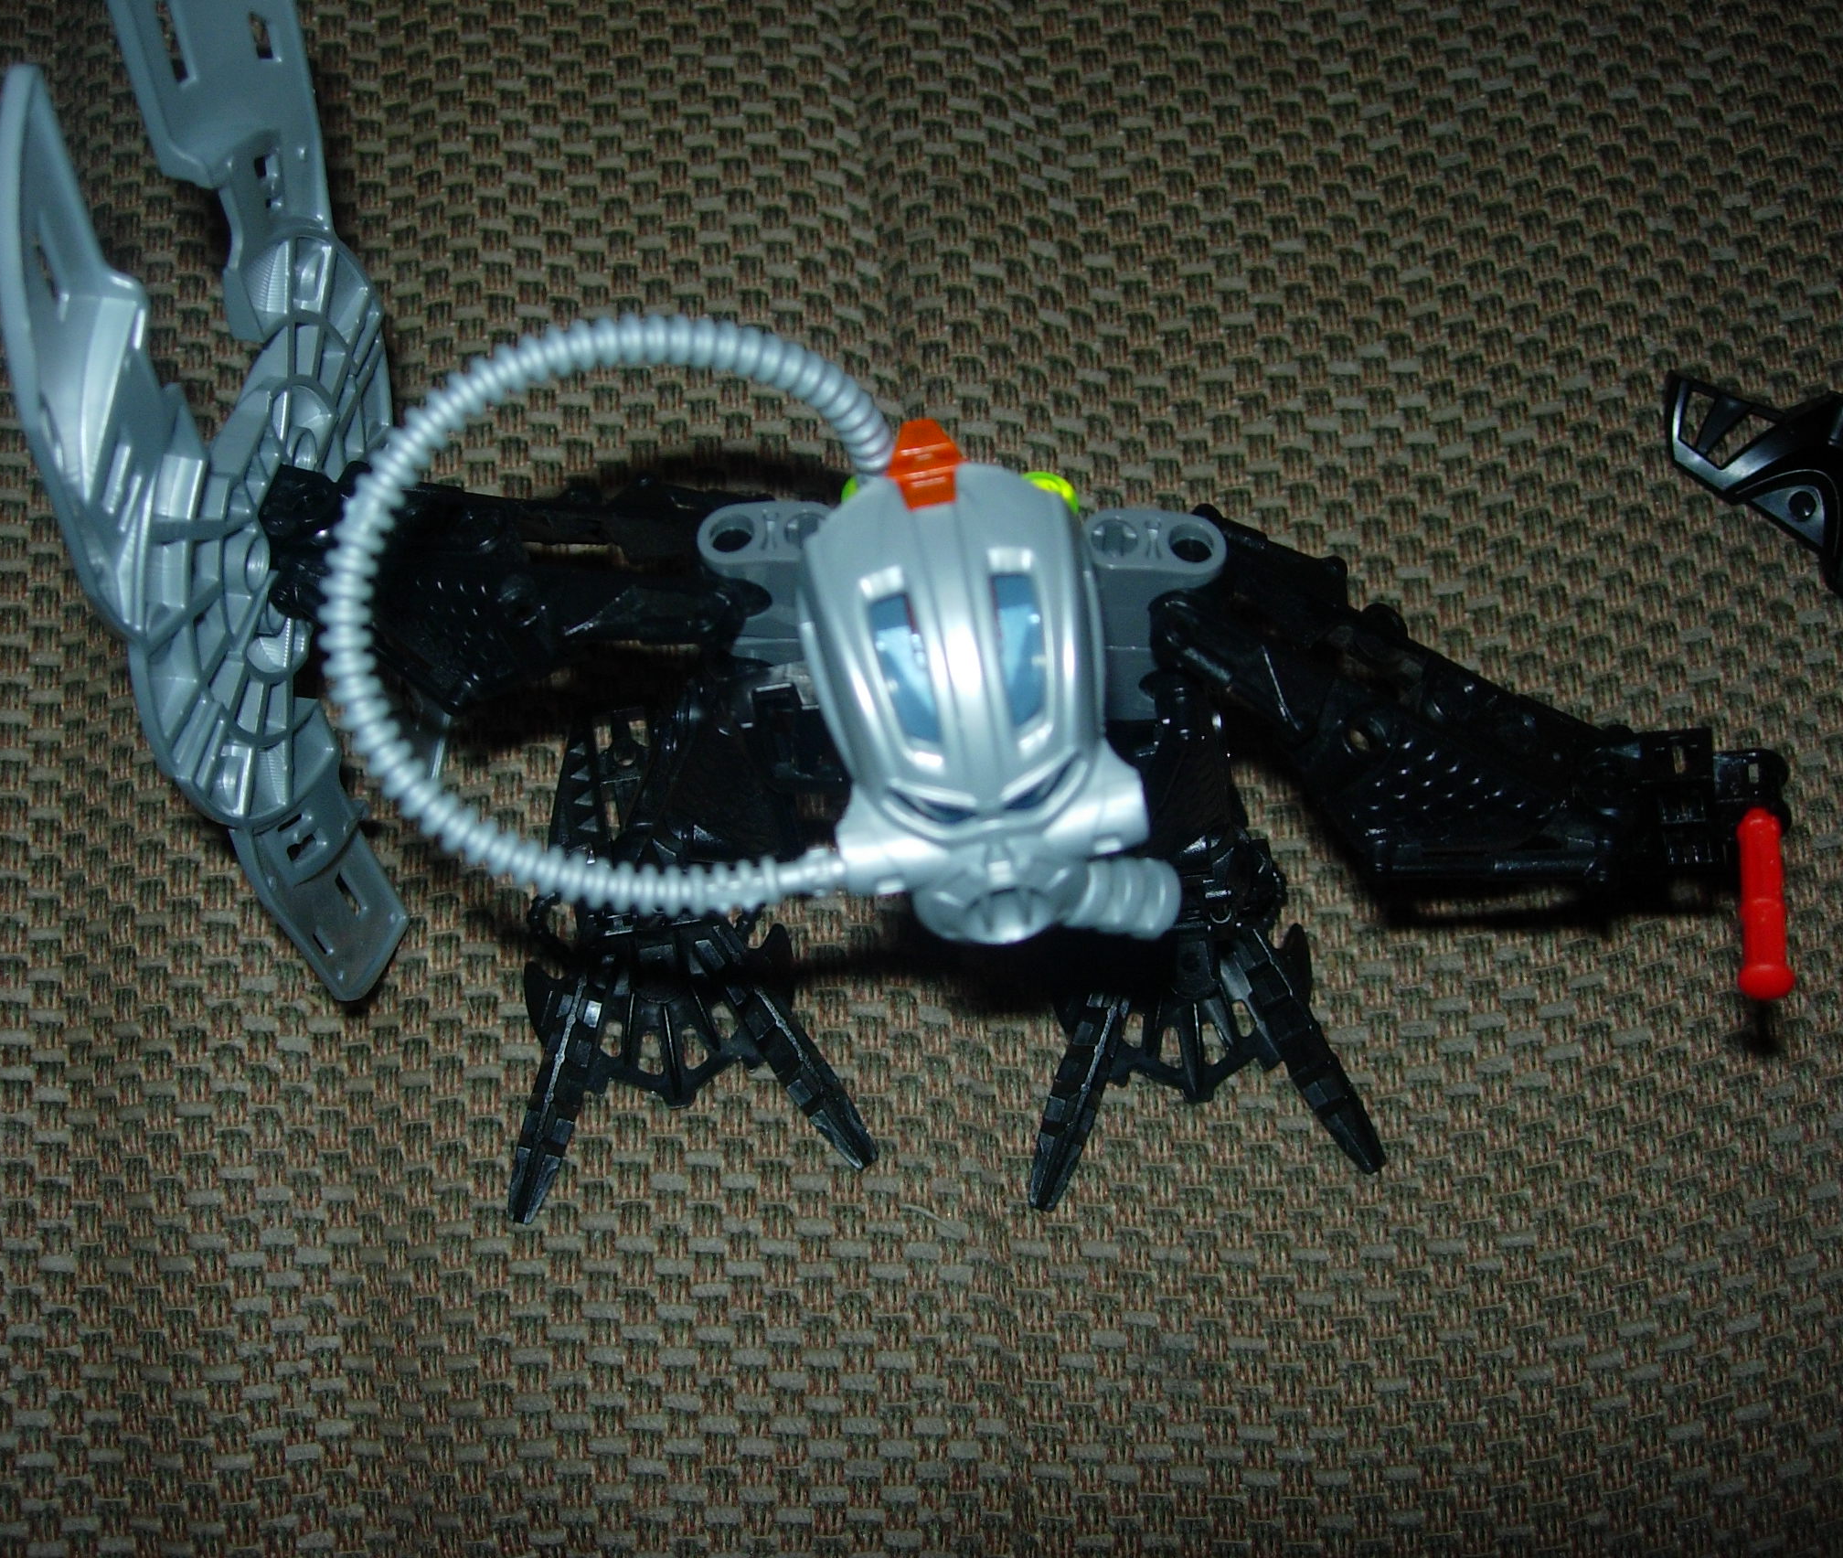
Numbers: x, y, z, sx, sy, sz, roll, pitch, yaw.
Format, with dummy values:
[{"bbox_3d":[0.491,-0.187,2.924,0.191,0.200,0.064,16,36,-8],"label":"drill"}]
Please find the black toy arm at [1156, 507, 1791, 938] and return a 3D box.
[{"bbox_3d":[0.061,-0.004,0.259,0.075,0.025,0.030,21,68,-11],"label":"black toy arm"}]

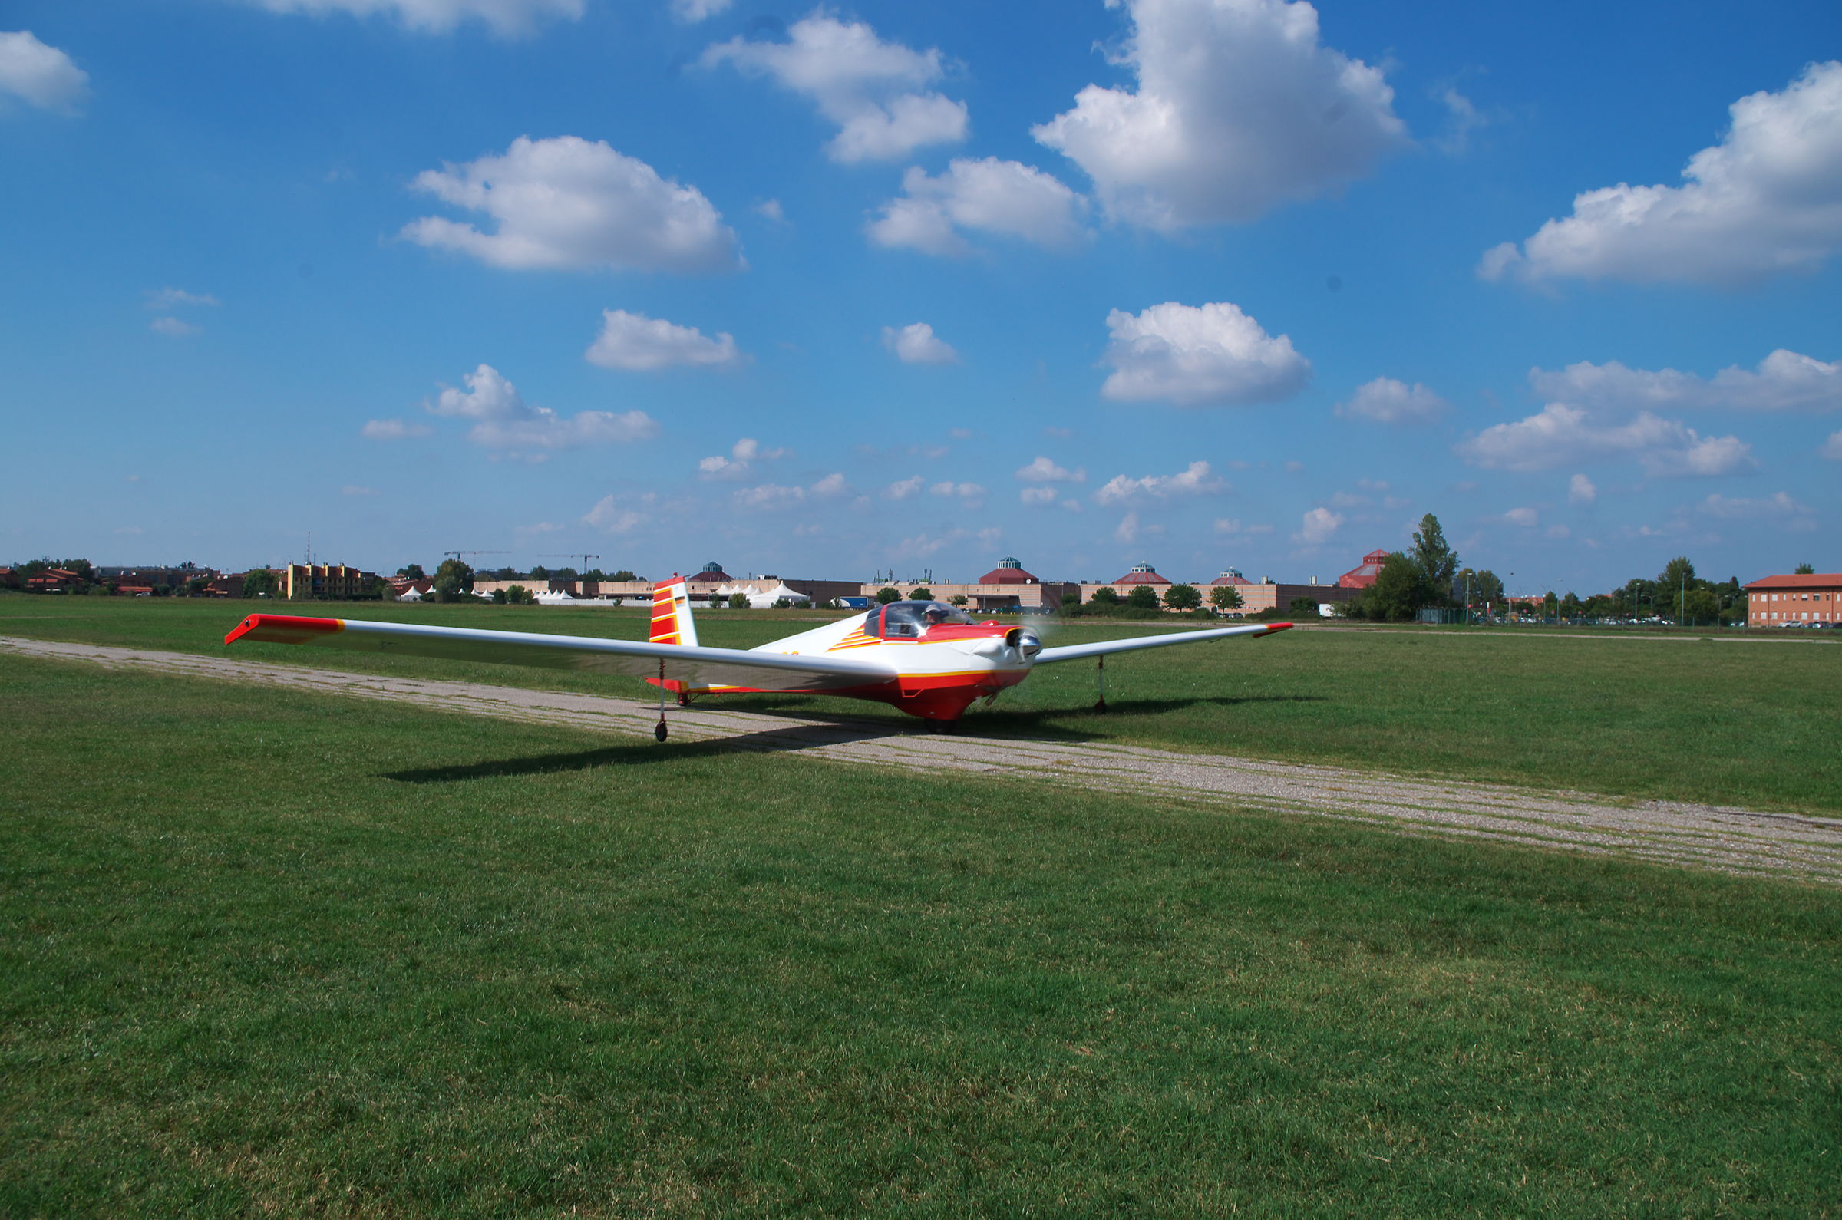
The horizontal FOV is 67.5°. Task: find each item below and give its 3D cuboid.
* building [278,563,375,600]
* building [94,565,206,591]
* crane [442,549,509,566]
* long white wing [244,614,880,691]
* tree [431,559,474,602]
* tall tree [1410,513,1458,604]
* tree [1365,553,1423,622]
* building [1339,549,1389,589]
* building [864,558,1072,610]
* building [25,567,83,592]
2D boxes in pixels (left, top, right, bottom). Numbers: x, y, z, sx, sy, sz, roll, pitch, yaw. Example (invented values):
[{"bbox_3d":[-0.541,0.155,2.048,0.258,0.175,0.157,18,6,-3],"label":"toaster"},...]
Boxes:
[{"bbox_3d":[-170.458,-8.325,395.000,25.000,11.000,12.000,1,0,-30],"label":"building"},{"bbox_3d":[-301.785,-11.577,540.000,38.000,12.000,15.000,1,0,-14],"label":"building"},{"bbox_3d":[-273.664,-21.648,850.000,41.000,31.000,3.000,1,0,18],"label":"crane"},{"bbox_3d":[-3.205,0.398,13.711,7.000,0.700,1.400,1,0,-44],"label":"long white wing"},{"bbox_3d":[-117.196,-7.139,345.000,10.400,10.800,10.400,1,0,0],"label":"tree"},{"bbox_3d":[86.316,-7.054,232.000,7.800,18.300,7.800,1,0,0],"label":"tall tree"},{"bbox_3d":[76.108,-3.596,222.000,9.500,11.200,9.500,1,0,0],"label":"tree"},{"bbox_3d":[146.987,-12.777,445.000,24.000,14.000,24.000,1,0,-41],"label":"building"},{"bbox_3d":[20.461,-8.937,511.420,36.000,18.000,90.000,1,0,-41],"label":"building"},{"bbox_3d":[-298.672,-9.903,475.000,16.000,9.200,12.500,1,0,-18],"label":"building"}]

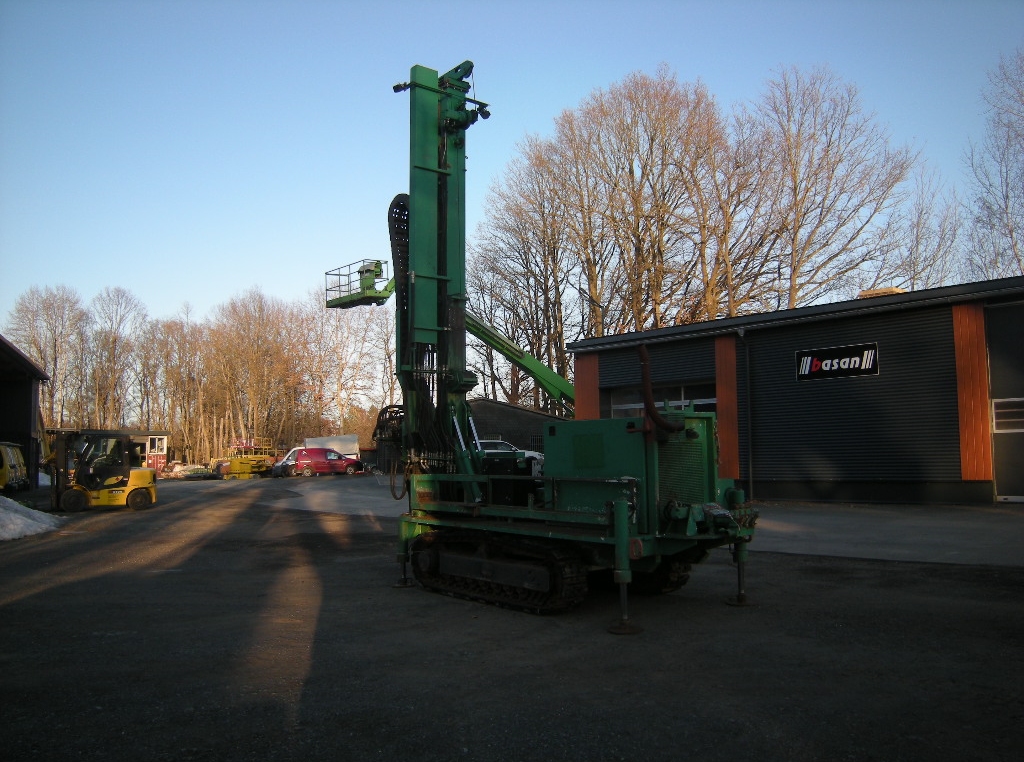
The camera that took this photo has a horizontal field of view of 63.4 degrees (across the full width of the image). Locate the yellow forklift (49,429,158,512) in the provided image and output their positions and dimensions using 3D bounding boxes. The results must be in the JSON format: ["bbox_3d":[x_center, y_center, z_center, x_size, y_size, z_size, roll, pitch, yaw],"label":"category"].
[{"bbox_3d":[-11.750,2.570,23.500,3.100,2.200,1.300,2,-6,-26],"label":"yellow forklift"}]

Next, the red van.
[{"bbox_3d":[-11.600,5.220,52.500,4.350,1.840,1.820,2,-6,-17],"label":"red van"}]

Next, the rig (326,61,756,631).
[{"bbox_3d":[0.224,-1.039,10.345,2.280,7.150,5.150,5,-7,-41],"label":"rig"}]

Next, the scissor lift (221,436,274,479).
[{"bbox_3d":[-15.450,4.500,48.300,3.000,2.500,1.700,2,-6,-18],"label":"scissor lift"}]

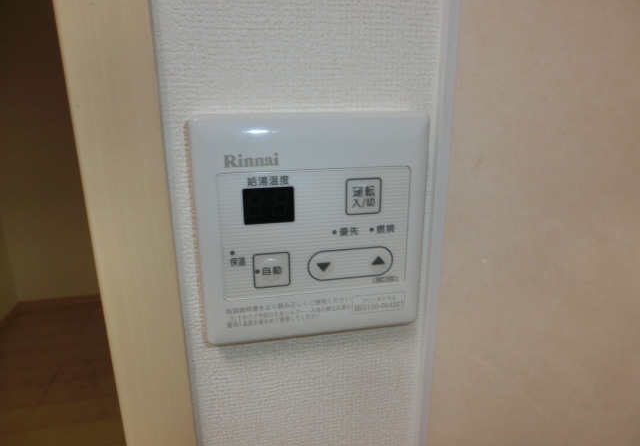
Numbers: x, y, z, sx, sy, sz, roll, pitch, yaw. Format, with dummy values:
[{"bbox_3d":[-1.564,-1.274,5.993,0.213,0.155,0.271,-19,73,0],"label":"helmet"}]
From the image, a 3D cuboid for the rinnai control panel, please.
[{"bbox_3d":[-0.003,0.004,0.235,0.120,0.120,0.018,-3,16,-11],"label":"rinnai control panel"}]

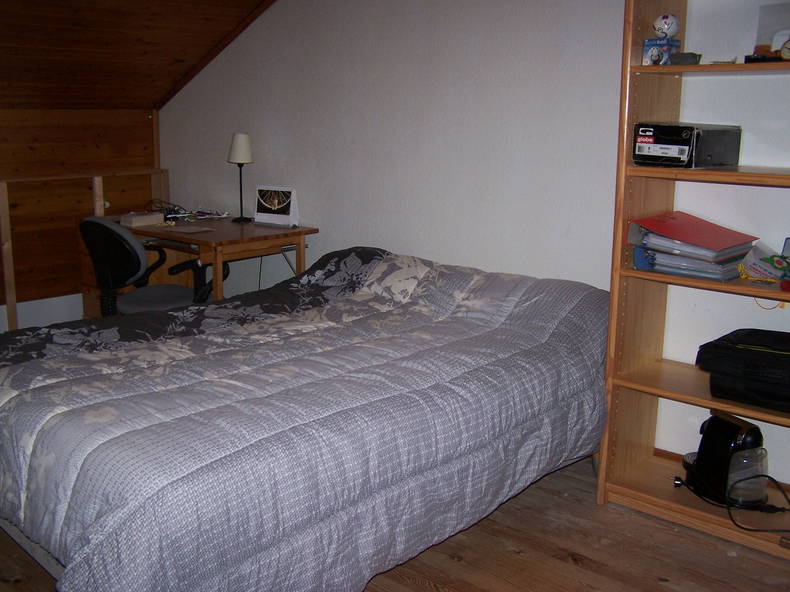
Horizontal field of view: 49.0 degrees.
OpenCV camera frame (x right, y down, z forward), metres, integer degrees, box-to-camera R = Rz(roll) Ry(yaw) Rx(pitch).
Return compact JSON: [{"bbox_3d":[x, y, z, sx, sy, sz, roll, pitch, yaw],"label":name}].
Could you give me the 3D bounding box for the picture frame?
[{"bbox_3d":[-0.571,-0.435,4.186,0.265,0.188,0.085,11,16,41],"label":"picture frame"}]

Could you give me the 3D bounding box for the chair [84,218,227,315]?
[{"bbox_3d":[-1.047,0.040,3.878,0.580,0.855,0.625,11,16,41],"label":"chair"}]

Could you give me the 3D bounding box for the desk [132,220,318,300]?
[{"bbox_3d":[-0.982,0.016,4.281,1.170,0.737,0.597,11,16,41],"label":"desk"}]

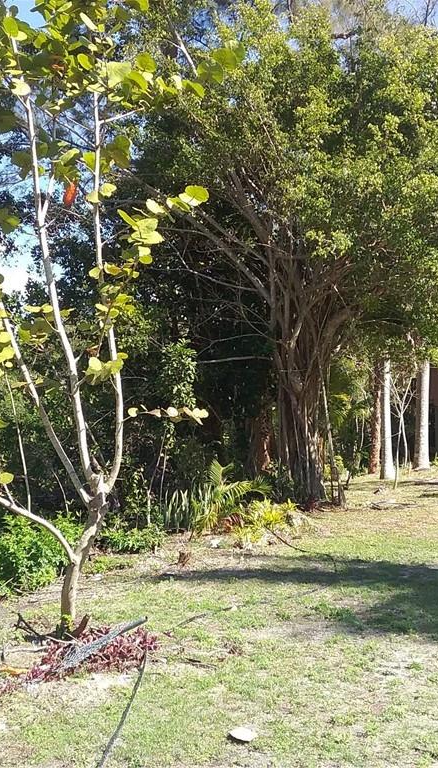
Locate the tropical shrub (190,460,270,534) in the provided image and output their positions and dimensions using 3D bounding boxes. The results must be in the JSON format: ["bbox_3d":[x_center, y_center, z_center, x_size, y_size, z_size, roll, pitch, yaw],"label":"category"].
[{"bbox_3d":[0.150,1.607,13.100,1.150,1.030,1.100,1,-2,0],"label":"tropical shrub"}]

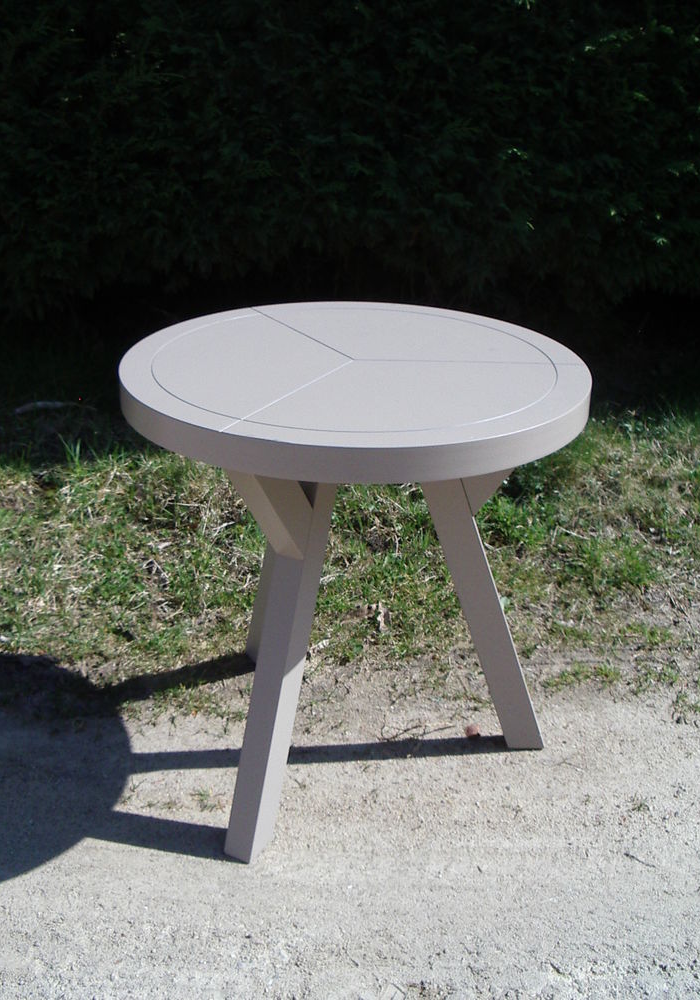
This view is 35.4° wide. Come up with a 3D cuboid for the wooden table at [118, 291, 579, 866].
[{"bbox_3d":[0.001,0.117,1.933,0.750,0.748,0.750,1,25,0],"label":"wooden table"}]

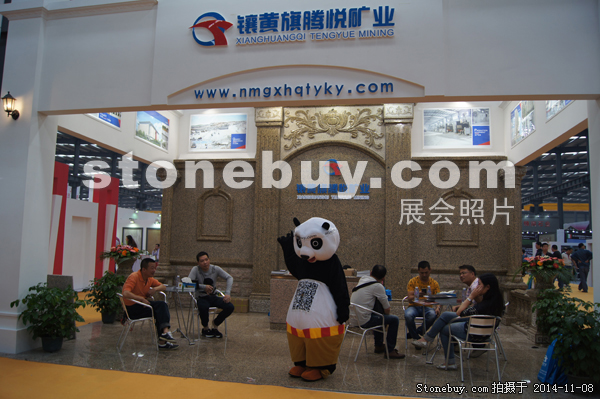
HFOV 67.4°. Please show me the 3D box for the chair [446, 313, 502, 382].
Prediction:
[{"bbox_3d":[2.050,1.698,5.302,0.560,0.740,0.550,2,-5,-3],"label":"chair"}]

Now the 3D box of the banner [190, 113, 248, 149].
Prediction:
[{"bbox_3d":[-1.929,-1.577,10.579,1.380,0.910,0.060,0,-5,10],"label":"banner"}]

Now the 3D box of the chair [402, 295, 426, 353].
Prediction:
[{"bbox_3d":[1.897,1.873,6.918,0.560,0.760,0.570,0,-5,14],"label":"chair"}]

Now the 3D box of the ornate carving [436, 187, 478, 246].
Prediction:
[{"bbox_3d":[3.386,0.379,9.646,0.860,1.275,0.100,0,-6,10],"label":"ornate carving"}]

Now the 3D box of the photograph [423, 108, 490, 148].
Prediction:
[{"bbox_3d":[3.211,-1.443,9.178,1.320,0.830,0.040,1,-5,11],"label":"photograph"}]

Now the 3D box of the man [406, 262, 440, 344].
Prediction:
[{"bbox_3d":[1.857,1.569,6.834,0.540,1.250,0.720,0,-5,16],"label":"man"}]

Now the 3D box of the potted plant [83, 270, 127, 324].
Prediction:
[{"bbox_3d":[-3.208,1.699,7.818,0.830,0.880,0.820,1,-5,11],"label":"potted plant"}]

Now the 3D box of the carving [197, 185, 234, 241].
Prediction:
[{"bbox_3d":[-1.995,0.360,10.572,0.895,1.287,0.100,0,-6,10],"label":"carving"}]

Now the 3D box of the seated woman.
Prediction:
[{"bbox_3d":[1.952,1.517,5.545,0.980,1.210,0.500,0,-5,12],"label":"seated woman"}]

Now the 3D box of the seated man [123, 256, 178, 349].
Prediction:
[{"bbox_3d":[-2.167,1.501,6.530,0.820,1.280,0.530,1,-5,-2],"label":"seated man"}]

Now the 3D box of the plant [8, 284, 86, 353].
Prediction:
[{"bbox_3d":[-3.298,1.534,5.988,0.930,0.890,0.920,1,-5,11],"label":"plant"}]

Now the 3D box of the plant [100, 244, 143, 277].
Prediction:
[{"bbox_3d":[-3.438,1.171,8.679,0.740,0.600,0.660,2,-5,-10],"label":"plant"}]

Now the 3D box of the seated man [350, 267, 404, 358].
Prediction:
[{"bbox_3d":[1.027,1.500,6.132,0.800,1.220,0.520,4,-6,-28],"label":"seated man"}]

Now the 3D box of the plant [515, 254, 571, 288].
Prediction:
[{"bbox_3d":[3.898,1.155,7.183,0.820,0.530,0.780,1,-5,11],"label":"plant"}]

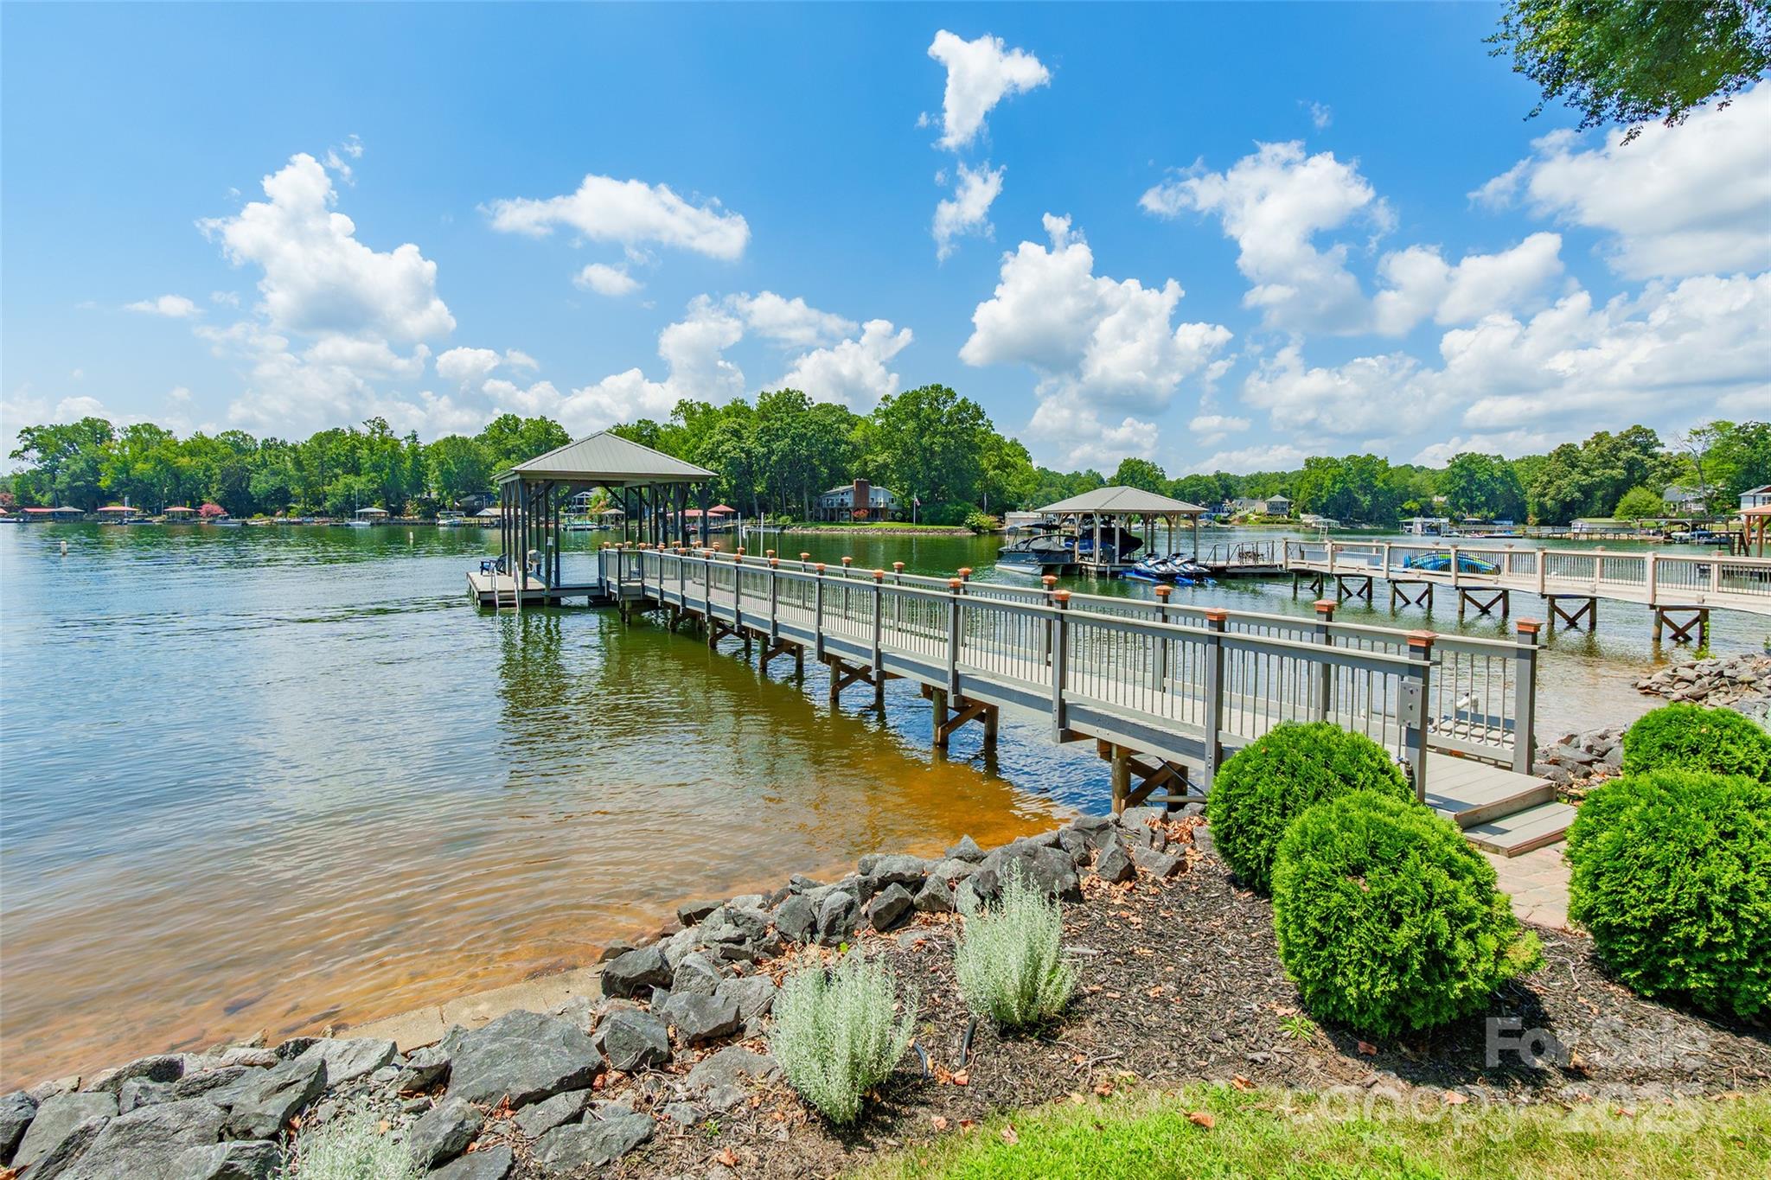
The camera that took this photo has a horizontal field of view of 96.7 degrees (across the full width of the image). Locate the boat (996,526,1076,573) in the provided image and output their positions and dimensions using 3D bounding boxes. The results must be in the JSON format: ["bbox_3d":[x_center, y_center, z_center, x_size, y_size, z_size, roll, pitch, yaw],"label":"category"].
[{"bbox_3d":[8.555,-2.350,42.730,2.600,2.650,7.400,-1,6,-9],"label":"boat"}]

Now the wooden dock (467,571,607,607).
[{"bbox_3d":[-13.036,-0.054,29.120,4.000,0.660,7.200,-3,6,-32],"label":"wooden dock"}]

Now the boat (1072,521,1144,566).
[{"bbox_3d":[12.100,-2.680,43.544,2.450,2.350,6.400,-1,6,-13],"label":"boat"}]

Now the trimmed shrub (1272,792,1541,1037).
[{"bbox_3d":[2.170,1.348,3.406,0.970,0.940,0.950,0,6,0],"label":"trimmed shrub"}]

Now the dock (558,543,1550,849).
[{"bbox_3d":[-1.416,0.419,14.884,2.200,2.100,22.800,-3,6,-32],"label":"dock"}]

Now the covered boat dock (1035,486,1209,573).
[{"bbox_3d":[12.994,-3.486,44.349,6.150,4.500,8.500,-1,6,-9],"label":"covered boat dock"}]

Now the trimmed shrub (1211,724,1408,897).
[{"bbox_3d":[2.450,1.259,4.593,1.060,0.970,1.050,0,6,0],"label":"trimmed shrub"}]

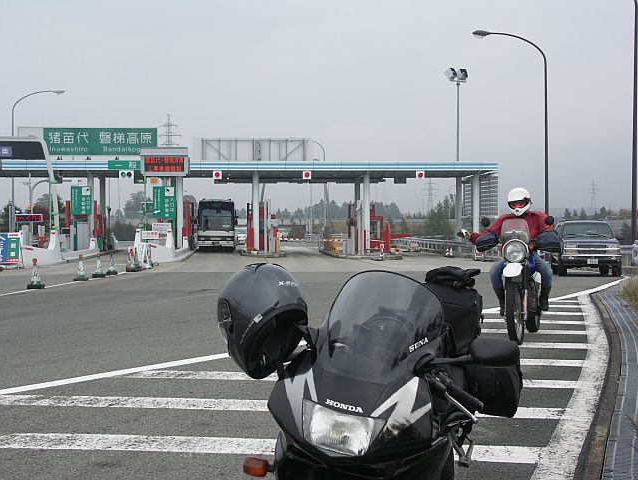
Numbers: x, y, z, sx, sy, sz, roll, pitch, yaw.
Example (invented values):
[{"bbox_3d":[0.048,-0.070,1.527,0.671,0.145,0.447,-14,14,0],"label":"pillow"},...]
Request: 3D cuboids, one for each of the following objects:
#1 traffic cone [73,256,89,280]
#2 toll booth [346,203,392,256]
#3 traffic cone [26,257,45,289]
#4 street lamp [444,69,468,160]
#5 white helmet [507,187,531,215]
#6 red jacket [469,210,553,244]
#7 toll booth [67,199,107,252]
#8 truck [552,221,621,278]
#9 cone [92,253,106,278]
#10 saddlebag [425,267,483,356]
[{"bbox_3d":[-6.425,0.748,32.000,0.400,0.700,0.400,0,0,-6],"label":"traffic cone"},{"bbox_3d":[2.925,-0.587,69.500,2.200,2.950,2.600,0,0,-5],"label":"toll booth"},{"bbox_3d":[-6.608,0.786,27.600,0.410,0.705,0.410,0,0,-6],"label":"traffic cone"},{"bbox_3d":[9.473,-5.578,82.000,1.100,12.600,1.300,0,1,-37],"label":"street lamp"},{"bbox_3d":[2.207,-0.416,13.050,0.250,0.290,0.340,0,0,18],"label":"white helmet"},{"bbox_3d":[2.128,-0.039,13.050,0.900,0.560,0.500,0,0,14],"label":"red jacket"},{"bbox_3d":[-13.303,-0.742,67.500,2.100,2.950,2.600,0,0,-5],"label":"toll booth"},{"bbox_3d":[8.060,0.220,36.200,1.820,1.670,4.600,0,0,6],"label":"truck"},{"bbox_3d":[-6.337,0.726,34.100,0.400,0.705,0.400,0,0,-6],"label":"cone"},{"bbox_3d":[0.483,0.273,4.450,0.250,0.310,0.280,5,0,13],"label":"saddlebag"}]

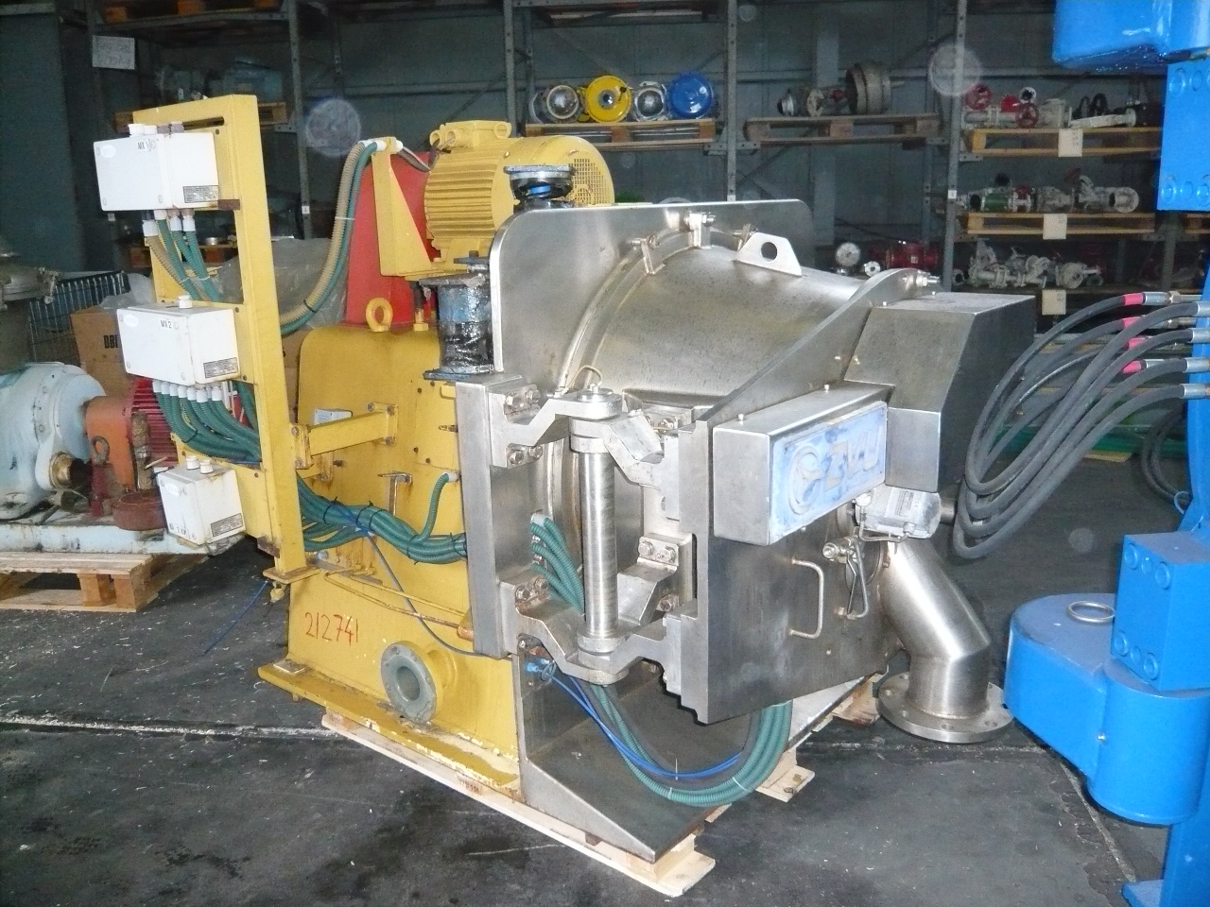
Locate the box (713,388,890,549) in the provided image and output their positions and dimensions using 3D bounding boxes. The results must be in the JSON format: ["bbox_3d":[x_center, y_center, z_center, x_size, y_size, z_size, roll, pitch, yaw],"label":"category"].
[{"bbox_3d":[0.399,0.009,1.912,0.118,0.200,0.500,10,18,38],"label":"box"}]

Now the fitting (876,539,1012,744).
[{"bbox_3d":[0.856,0.389,2.414,0.335,0.530,0.332,10,18,38],"label":"fitting"}]

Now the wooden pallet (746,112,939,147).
[{"bbox_3d":[1.549,-2.136,6.535,1.200,0.144,0.800,1,14,8],"label":"wooden pallet"}]

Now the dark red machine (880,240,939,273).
[{"bbox_3d":[2.015,-1.308,6.510,0.370,0.215,0.210,-1,14,3],"label":"dark red machine"}]

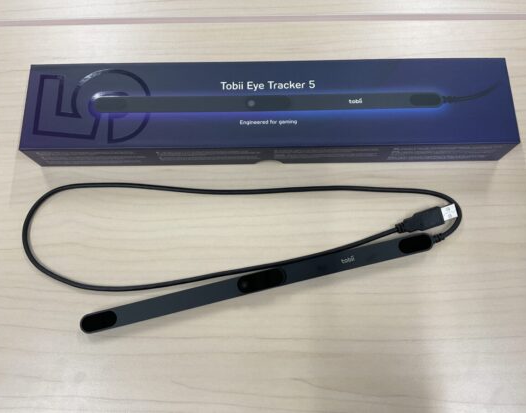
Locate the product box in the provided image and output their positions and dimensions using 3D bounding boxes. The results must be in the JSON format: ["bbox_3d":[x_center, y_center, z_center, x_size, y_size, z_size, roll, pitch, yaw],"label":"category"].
[{"bbox_3d":[0.005,-0.079,0.394,0.397,0.038,0.076,-1,74,0],"label":"product box"}]

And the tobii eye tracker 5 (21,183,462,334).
[{"bbox_3d":[-0.016,0.026,0.377,0.365,0.012,0.126,-6,74,-1],"label":"tobii eye tracker 5"}]

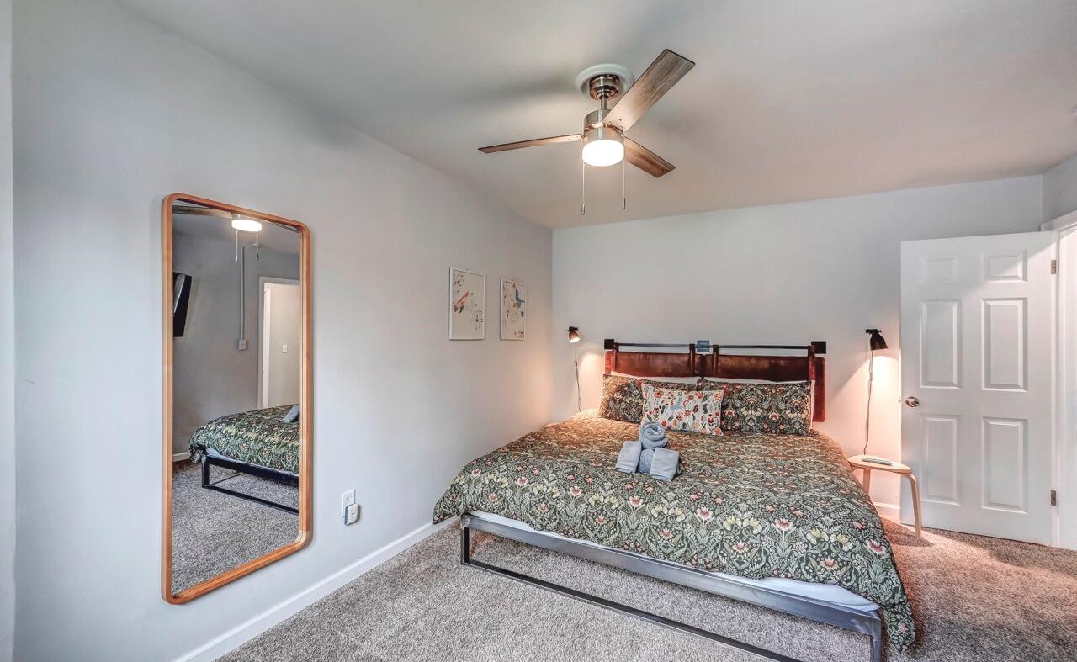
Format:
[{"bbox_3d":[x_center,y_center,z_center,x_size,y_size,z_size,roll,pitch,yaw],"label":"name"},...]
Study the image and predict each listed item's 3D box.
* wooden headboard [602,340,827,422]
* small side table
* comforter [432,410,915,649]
[{"bbox_3d":[1.458,0.402,3.716,1.830,0.660,0.090,0,-1,28],"label":"wooden headboard"},{"bbox_3d":[2.431,1.149,2.965,0.365,0.455,0.365,0,-1,28],"label":"small side table"},{"bbox_3d":[0.814,0.942,2.886,2.230,0.470,1.970,0,-1,28],"label":"comforter"}]

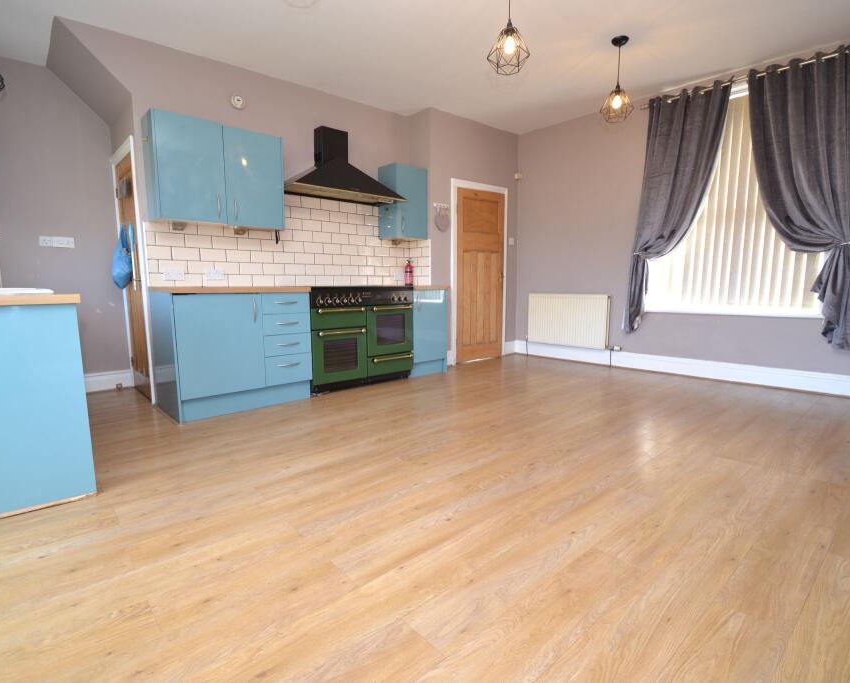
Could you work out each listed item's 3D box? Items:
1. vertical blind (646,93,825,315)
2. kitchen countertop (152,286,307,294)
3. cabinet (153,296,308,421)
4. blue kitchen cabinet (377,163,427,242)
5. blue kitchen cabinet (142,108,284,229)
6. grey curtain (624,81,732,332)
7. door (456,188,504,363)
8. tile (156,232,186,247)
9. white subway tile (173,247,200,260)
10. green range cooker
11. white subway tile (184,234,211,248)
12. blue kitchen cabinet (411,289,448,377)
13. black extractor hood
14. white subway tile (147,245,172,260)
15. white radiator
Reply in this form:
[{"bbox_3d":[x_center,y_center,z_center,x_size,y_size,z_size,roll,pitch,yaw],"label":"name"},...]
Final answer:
[{"bbox_3d":[2.860,-1.269,3.945,0.072,1.909,1.421,-7,10,-42],"label":"vertical blind"},{"bbox_3d":[-1.492,-0.400,3.309,1.005,0.040,0.630,-7,10,-42],"label":"kitchen countertop"},{"bbox_3d":[-1.492,0.055,3.364,0.986,0.877,0.612,-7,10,-42],"label":"cabinet"},{"bbox_3d":[-0.226,-1.431,4.516,0.420,0.737,0.302,-7,10,-42],"label":"blue kitchen cabinet"},{"bbox_3d":[-1.603,-1.258,3.322,0.913,0.737,0.305,-7,10,-42],"label":"blue kitchen cabinet"},{"bbox_3d":[2.399,-1.202,4.133,0.170,2.300,0.840,-7,10,-42],"label":"grey curtain"},{"bbox_3d":[0.666,-0.763,5.145,0.787,2.012,0.045,-6,9,-37],"label":"door"},{"bbox_3d":[-1.944,-0.775,3.269,0.198,0.098,0.010,-7,10,-42],"label":"tile"},{"bbox_3d":[-1.865,-0.684,3.334,0.196,0.099,0.010,-7,10,-42],"label":"white subway tile"},{"bbox_3d":[-0.699,-0.054,4.047,1.078,0.921,0.616,-7,10,-42],"label":"green range cooker"},{"bbox_3d":[-1.794,-0.797,3.386,0.195,0.100,0.010,-7,10,-42],"label":"white subway tile"},{"bbox_3d":[-0.127,-0.104,4.580,0.461,0.880,0.575,-7,10,-42],"label":"blue kitchen cabinet"},{"bbox_3d":[-0.751,-1.652,3.952,1.190,0.618,0.470,-7,10,-42],"label":"black extractor hood"},{"bbox_3d":[-2.002,-0.667,3.228,0.159,0.101,0.010,-7,10,-42],"label":"white subway tile"},{"bbox_3d":[1.716,-0.260,5.161,0.080,0.618,1.016,-7,10,-42],"label":"white radiator"}]

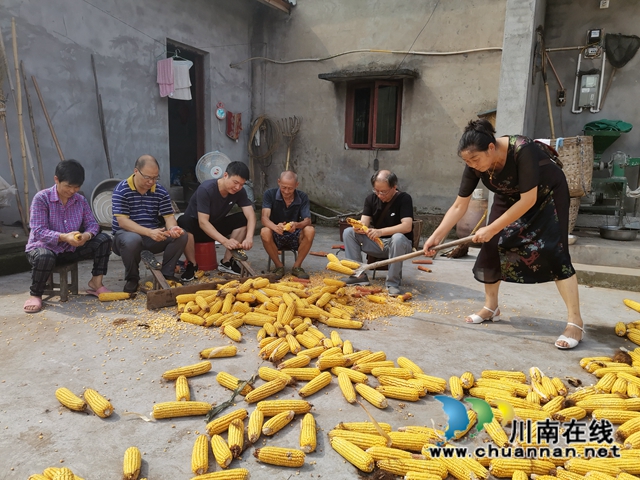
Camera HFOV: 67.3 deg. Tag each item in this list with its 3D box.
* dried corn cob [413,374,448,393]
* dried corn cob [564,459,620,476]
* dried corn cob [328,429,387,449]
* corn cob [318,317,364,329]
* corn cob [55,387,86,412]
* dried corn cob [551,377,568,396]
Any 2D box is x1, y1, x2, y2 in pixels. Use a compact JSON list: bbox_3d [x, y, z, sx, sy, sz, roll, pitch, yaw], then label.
[{"bbox_3d":[0.497,0.652,2.188,0.176,0.057,0.057,7,11,28],"label":"dried corn cob"},{"bbox_3d":[0.885,0.746,1.564,0.162,0.046,0.046,4,9,14],"label":"dried corn cob"},{"bbox_3d":[0.141,0.716,1.727,0.219,0.049,0.049,4,11,11],"label":"dried corn cob"},{"bbox_3d":[0.154,0.512,2.937,0.223,0.056,0.056,4,10,11],"label":"corn cob"},{"bbox_3d":[-1.004,0.644,1.939,0.200,0.053,0.053,9,13,35],"label":"corn cob"},{"bbox_3d":[1.050,0.644,2.109,0.045,0.045,0.140,4,11,13],"label":"dried corn cob"}]

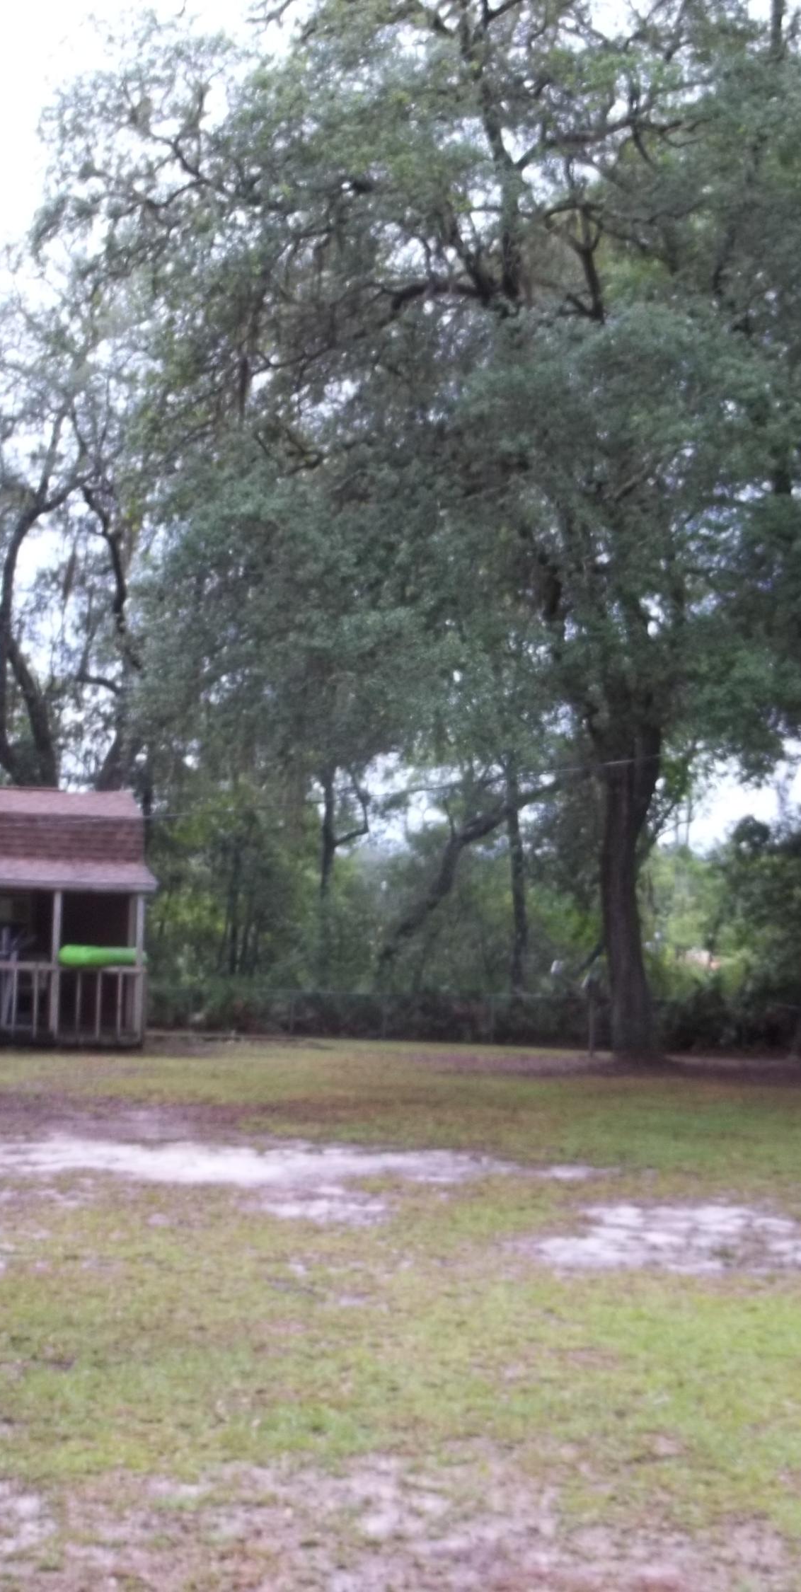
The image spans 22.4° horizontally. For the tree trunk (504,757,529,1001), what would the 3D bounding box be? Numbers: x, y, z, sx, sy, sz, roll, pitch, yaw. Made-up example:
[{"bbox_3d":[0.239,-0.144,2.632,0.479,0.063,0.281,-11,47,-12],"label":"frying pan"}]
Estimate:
[{"bbox_3d":[2.352,1.680,41.000,0.460,4.671,0.400,1,-4,3],"label":"tree trunk"}]

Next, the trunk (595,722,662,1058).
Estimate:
[{"bbox_3d":[3.550,1.459,31.500,1.000,5.215,0.800,1,-4,6],"label":"trunk"}]

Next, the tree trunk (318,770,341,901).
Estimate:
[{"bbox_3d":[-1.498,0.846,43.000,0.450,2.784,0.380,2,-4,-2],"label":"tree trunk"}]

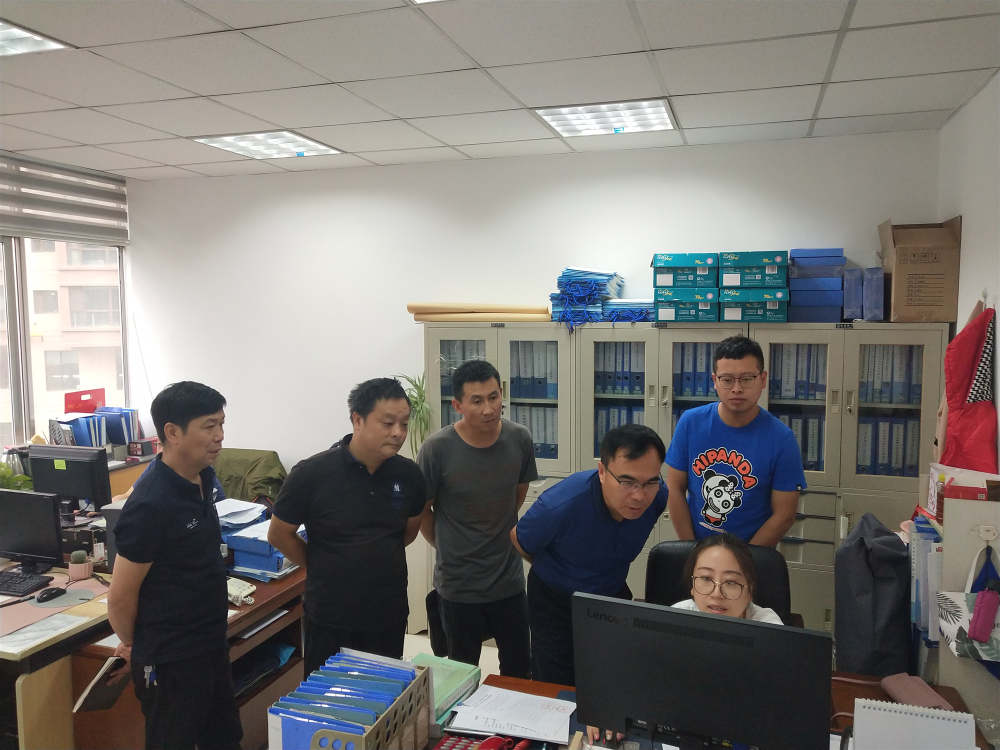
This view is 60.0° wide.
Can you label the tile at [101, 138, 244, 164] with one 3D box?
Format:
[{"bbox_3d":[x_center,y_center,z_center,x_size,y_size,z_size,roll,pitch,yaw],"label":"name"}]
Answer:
[{"bbox_3d":[-1.769,-1.224,4.738,0.598,0.018,0.618,1,4,18],"label":"tile"}]

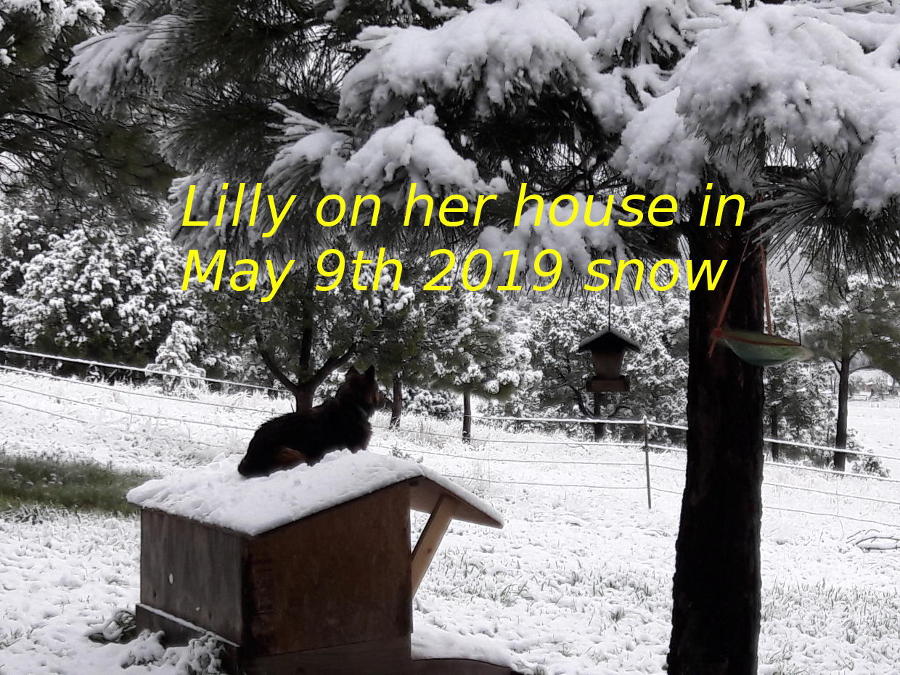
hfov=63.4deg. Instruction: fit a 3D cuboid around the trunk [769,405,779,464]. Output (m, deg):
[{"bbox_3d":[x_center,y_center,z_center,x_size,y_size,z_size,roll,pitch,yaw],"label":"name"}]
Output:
[{"bbox_3d":[8.460,2.520,19.000,0.190,1.550,0.190,0,2,0],"label":"trunk"}]

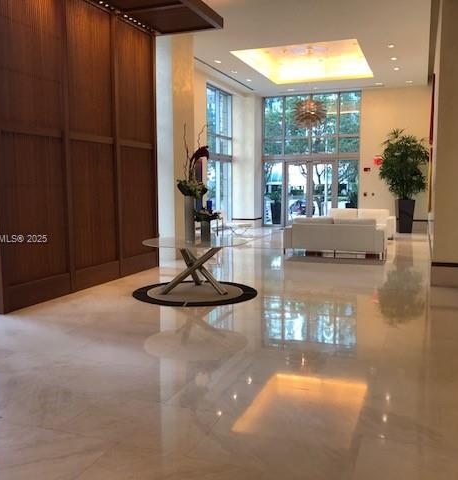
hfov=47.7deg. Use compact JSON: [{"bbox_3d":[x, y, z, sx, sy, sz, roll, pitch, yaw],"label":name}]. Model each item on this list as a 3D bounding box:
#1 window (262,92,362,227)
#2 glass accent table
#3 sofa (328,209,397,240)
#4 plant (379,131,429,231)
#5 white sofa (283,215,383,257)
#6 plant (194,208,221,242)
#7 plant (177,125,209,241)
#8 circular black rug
[{"bbox_3d":[3.042,-2.937,19.512,3.718,5.018,0.150,2,6,20],"label":"window"},{"bbox_3d":[-0.480,0.403,7.602,1.573,0.750,1.573,0,6,0],"label":"glass accent table"},{"bbox_3d":[4.004,-0.501,15.971,2.219,0.872,0.903,2,6,20],"label":"sofa"},{"bbox_3d":[5.929,-2.003,17.583,1.584,3.534,1.438,2,6,20],"label":"plant"},{"bbox_3d":[2.399,-0.066,11.709,2.203,0.857,0.903,2,6,20],"label":"white sofa"},{"bbox_3d":[-0.313,-0.200,7.446,0.383,0.483,0.321,2,6,20],"label":"plant"},{"bbox_3d":[-0.523,-0.819,7.569,0.459,1.692,0.367,2,6,20],"label":"plant"},{"bbox_3d":[-0.490,0.770,7.641,1.827,0.012,1.827,0,6,0],"label":"circular black rug"}]

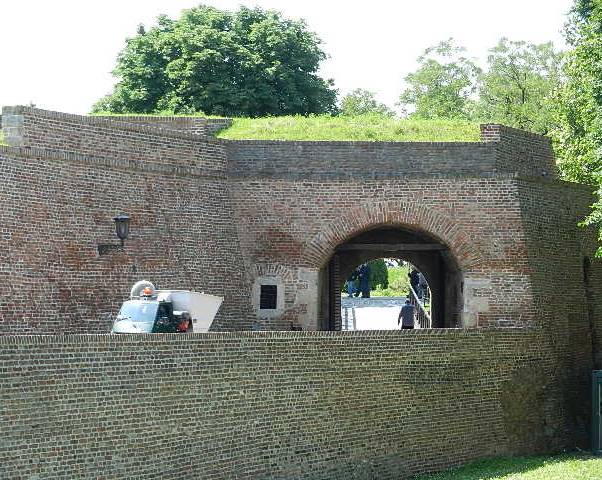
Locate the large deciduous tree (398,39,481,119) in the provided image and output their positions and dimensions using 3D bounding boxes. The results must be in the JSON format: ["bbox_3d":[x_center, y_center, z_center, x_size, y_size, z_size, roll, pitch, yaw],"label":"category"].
[{"bbox_3d":[7.632,-4.849,108.300,4.800,12.000,4.800,0,-2,0],"label":"large deciduous tree"}]

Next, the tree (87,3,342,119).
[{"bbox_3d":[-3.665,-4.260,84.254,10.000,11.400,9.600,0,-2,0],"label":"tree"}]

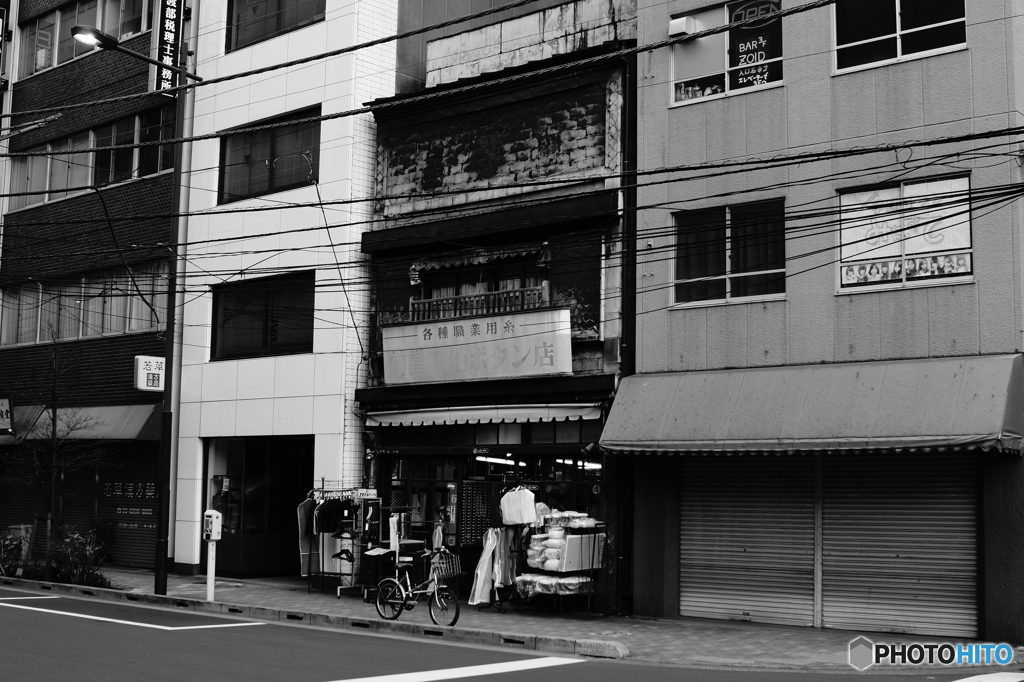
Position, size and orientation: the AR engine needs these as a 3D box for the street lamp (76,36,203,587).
[{"bbox_3d":[-5.534,-0.494,18.459,0.360,8.270,2.150,-5,-8,40],"label":"street lamp"}]

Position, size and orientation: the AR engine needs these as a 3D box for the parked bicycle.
[{"bbox_3d":[-1.123,2.949,15.572,1.450,0.950,0.550,-5,-8,39],"label":"parked bicycle"}]

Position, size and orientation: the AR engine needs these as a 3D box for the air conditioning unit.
[{"bbox_3d":[2.365,-4.351,17.719,0.270,0.250,0.260,-4,-8,38],"label":"air conditioning unit"}]

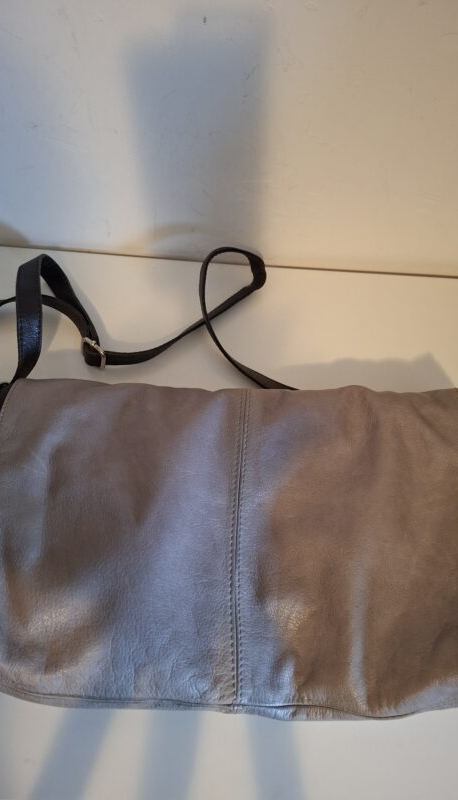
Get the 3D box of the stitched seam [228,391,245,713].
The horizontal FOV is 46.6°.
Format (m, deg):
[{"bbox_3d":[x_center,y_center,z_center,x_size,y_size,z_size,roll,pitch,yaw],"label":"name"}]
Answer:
[{"bbox_3d":[0.008,0.088,0.375,0.011,0.012,0.221,1,60,4],"label":"stitched seam"}]

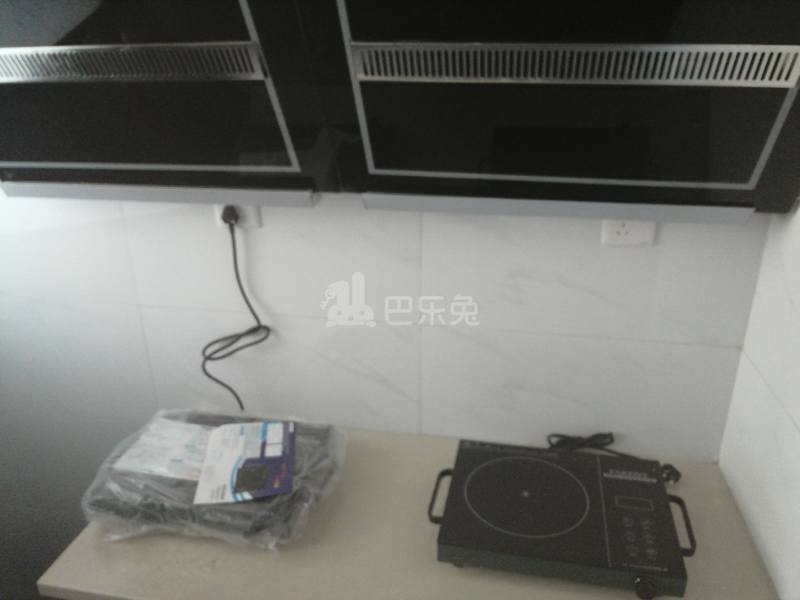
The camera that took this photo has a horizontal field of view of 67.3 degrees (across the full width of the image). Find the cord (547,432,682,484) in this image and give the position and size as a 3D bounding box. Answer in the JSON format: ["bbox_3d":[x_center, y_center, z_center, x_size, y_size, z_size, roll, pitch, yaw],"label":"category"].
[{"bbox_3d":[0.395,0.290,1.109,0.233,0.062,0.105,4,22,11],"label":"cord"}]

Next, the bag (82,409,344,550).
[{"bbox_3d":[-0.307,0.304,1.071,0.375,0.082,0.280,4,22,11],"label":"bag"}]

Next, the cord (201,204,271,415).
[{"bbox_3d":[-0.337,0.038,1.189,0.150,0.458,0.070,4,22,11],"label":"cord"}]

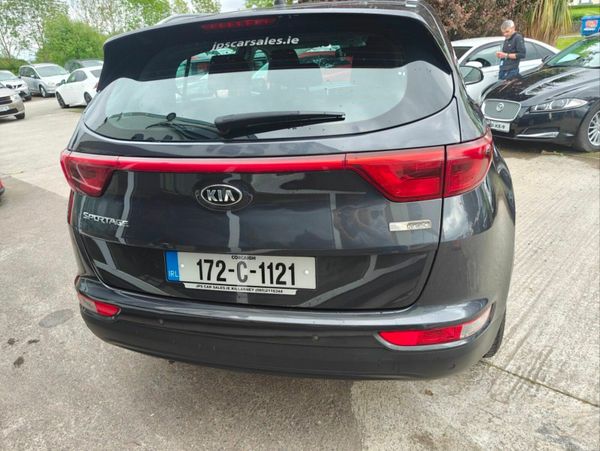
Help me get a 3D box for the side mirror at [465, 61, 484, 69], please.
[{"bbox_3d":[3.225,-2.965,7.715,0.140,0.160,0.240,-12,24,-17],"label":"side mirror"}]

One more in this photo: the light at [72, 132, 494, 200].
[{"bbox_3d":[-0.192,-0.194,1.388,1.630,0.170,0.340,1,24,14],"label":"light"}]

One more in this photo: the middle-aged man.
[{"bbox_3d":[3.484,-2.511,6.993,0.420,1.720,0.500,-17,26,-26],"label":"middle-aged man"}]

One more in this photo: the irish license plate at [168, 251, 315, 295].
[{"bbox_3d":[-0.203,0.149,1.368,0.520,0.116,0.015,1,16,14],"label":"irish license plate"}]

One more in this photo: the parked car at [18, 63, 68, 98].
[{"bbox_3d":[-14.491,-8.346,23.882,4.550,1.670,1.830,15,30,38],"label":"parked car"}]

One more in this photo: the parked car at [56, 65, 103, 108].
[{"bbox_3d":[-7.559,-5.233,15.557,4.250,1.450,1.790,16,31,40],"label":"parked car"}]

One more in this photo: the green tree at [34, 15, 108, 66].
[{"bbox_3d":[-18.151,-14.348,34.026,6.200,5.200,5.200,-15,25,-22],"label":"green tree"}]

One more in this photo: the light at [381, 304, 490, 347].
[{"bbox_3d":[0.450,0.321,1.364,0.380,0.110,0.170,-3,23,5],"label":"light"}]

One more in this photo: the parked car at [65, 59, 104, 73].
[{"bbox_3d":[-13.436,-9.538,26.348,4.400,1.530,1.800,15,30,39],"label":"parked car"}]

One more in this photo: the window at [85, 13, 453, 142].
[{"bbox_3d":[-0.192,-0.465,1.363,1.360,0.420,0.160,1,-7,14],"label":"window"}]

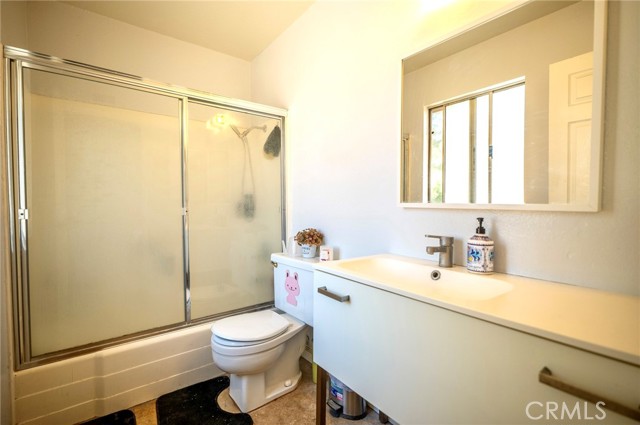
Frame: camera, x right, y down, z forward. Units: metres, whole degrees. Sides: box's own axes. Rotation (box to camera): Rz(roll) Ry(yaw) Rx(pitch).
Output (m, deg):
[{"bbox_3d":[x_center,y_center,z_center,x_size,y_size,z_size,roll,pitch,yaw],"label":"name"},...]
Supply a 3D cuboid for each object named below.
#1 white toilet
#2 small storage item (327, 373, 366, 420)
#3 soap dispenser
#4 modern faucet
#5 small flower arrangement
[{"bbox_3d":[-0.296,0.691,1.733,0.655,0.778,0.502,-2,2,-37],"label":"white toilet"},{"bbox_3d":[0.142,0.943,1.538,0.231,0.281,0.203,-2,2,-37],"label":"small storage item"},{"bbox_3d":[0.593,0.120,1.040,0.086,0.199,0.084,-2,2,-43],"label":"soap dispenser"},{"bbox_3d":[0.464,0.151,1.107,0.155,0.135,0.050,-2,2,-37],"label":"modern faucet"},{"bbox_3d":[-0.073,0.167,1.828,0.167,0.124,0.177,0,2,0],"label":"small flower arrangement"}]

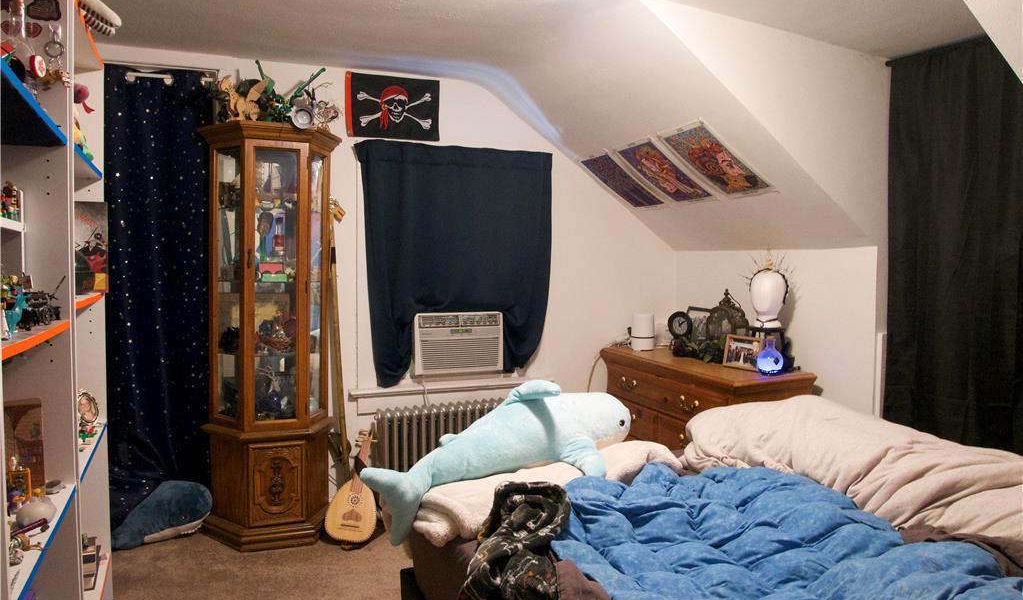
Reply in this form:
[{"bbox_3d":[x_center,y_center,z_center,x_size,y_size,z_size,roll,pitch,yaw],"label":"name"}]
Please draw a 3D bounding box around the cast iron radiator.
[{"bbox_3d":[-0.294,0.775,3.444,0.720,0.540,0.170,-1,3,-25],"label":"cast iron radiator"}]

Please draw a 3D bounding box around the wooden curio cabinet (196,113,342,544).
[{"bbox_3d":[-1.047,0.160,3.143,0.640,1.800,0.340,-1,3,-20],"label":"wooden curio cabinet"}]

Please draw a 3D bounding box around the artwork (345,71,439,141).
[{"bbox_3d":[-0.575,-0.941,3.454,0.460,0.305,0.015,-1,3,-20],"label":"artwork"}]

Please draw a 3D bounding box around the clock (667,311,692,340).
[{"bbox_3d":[0.863,0.131,3.643,0.123,0.150,0.060,3,4,40],"label":"clock"}]

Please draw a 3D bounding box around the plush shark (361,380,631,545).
[{"bbox_3d":[-0.034,0.442,2.084,0.830,0.370,0.390,-8,5,-15],"label":"plush shark"}]

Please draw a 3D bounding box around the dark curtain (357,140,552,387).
[{"bbox_3d":[-0.258,-0.174,3.544,1.000,1.180,0.130,-1,3,-20],"label":"dark curtain"}]

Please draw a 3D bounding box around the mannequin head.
[{"bbox_3d":[1.109,-0.011,3.062,0.190,0.255,0.155,-3,4,-44],"label":"mannequin head"}]

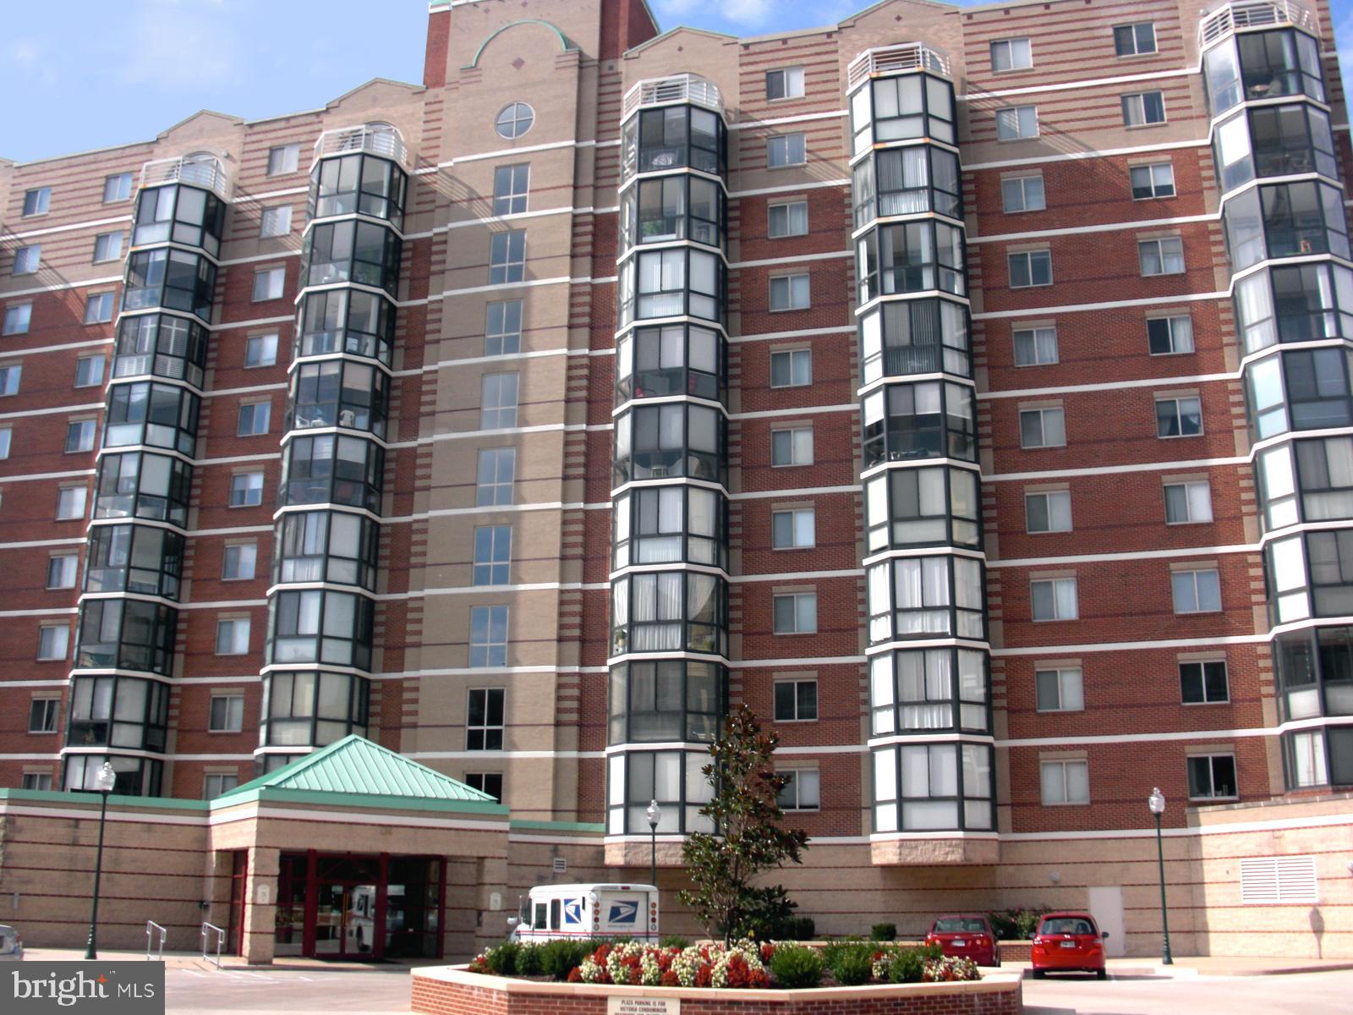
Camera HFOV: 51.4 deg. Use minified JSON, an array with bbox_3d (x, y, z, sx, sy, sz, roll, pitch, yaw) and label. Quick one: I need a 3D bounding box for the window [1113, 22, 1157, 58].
[{"bbox_3d":[15.424,-15.688,47.218,1.340,1.290,0.150,-4,-17,15],"label":"window"}]

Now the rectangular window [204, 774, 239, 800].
[{"bbox_3d":[-15.588,9.700,48.126,1.340,1.290,0.150,-4,-17,15],"label":"rectangular window"}]

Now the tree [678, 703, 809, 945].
[{"bbox_3d":[0.993,4.845,20.860,1.942,3.972,1.884,-4,-17,15],"label":"tree"}]

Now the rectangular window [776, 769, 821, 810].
[{"bbox_3d":[3.716,8.607,42.887,1.365,1.267,0.150,-4,-17,15],"label":"rectangular window"}]

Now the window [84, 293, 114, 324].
[{"bbox_3d":[-22.966,-7.929,55.993,1.357,1.304,0.120,-4,-17,15],"label":"window"}]

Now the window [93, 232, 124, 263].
[{"bbox_3d":[-22.600,-10.352,56.051,1.350,1.240,0.140,-4,-17,15],"label":"window"}]

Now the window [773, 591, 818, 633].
[{"bbox_3d":[3.766,3.378,44.967,1.390,1.290,0.130,-4,-17,15],"label":"window"}]

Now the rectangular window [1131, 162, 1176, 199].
[{"bbox_3d":[15.292,-10.494,45.137,1.340,1.230,0.120,-4,-17,15],"label":"rectangular window"}]

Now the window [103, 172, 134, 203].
[{"bbox_3d":[-22.814,-13.041,57.526,1.365,1.267,0.150,-4,-17,15],"label":"window"}]

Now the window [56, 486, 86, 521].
[{"bbox_3d":[-23.226,-0.162,54.007,1.390,1.290,0.130,-4,-17,15],"label":"window"}]

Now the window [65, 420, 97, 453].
[{"bbox_3d":[-23.021,-2.758,54.385,1.357,1.304,0.120,-4,-17,15],"label":"window"}]

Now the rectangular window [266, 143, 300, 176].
[{"bbox_3d":[-15.239,-13.493,54.625,1.350,1.240,0.140,-4,-17,15],"label":"rectangular window"}]

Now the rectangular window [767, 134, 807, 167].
[{"bbox_3d":[3.823,-12.300,48.604,1.350,1.240,0.140,-4,-17,15],"label":"rectangular window"}]

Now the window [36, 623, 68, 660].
[{"bbox_3d":[-22.991,4.962,51.930,1.340,1.290,0.150,-4,-17,15],"label":"window"}]

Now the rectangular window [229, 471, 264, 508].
[{"bbox_3d":[-15.680,-0.645,51.334,1.340,1.290,0.150,-4,-17,15],"label":"rectangular window"}]

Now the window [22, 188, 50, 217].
[{"bbox_3d":[-26.844,-12.802,58.968,1.357,1.304,0.120,-4,-17,15],"label":"window"}]

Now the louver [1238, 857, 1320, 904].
[{"bbox_3d":[15.683,9.712,36.626,0.120,1.240,2.380,9,-18,-26],"label":"louver"}]

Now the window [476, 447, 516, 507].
[{"bbox_3d":[-6.152,-1.026,48.170,1.321,2.057,0.140,-4,-17,15],"label":"window"}]

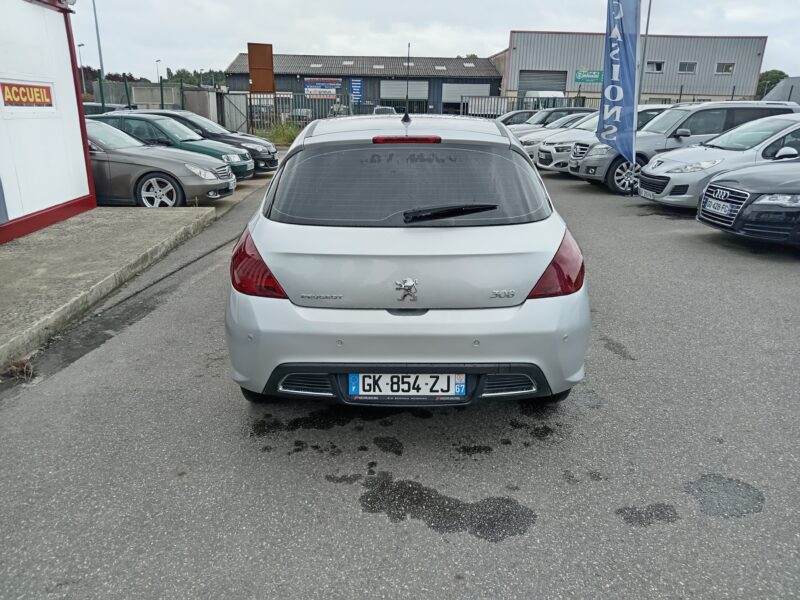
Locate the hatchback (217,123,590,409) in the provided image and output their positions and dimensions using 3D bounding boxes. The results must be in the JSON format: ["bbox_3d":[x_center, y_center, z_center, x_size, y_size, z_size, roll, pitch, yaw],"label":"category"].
[{"bbox_3d":[0.038,-0.619,4.419,1.815,1.498,4.276,0,18,0],"label":"hatchback"}]

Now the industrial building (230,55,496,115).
[{"bbox_3d":[-2.855,-18.113,50.259,21.500,5.900,11.000,-1,18,-5],"label":"industrial building"}]

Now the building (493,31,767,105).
[{"bbox_3d":[16.394,-17.952,48.805,18.900,6.700,15.000,-1,18,-5],"label":"building"}]

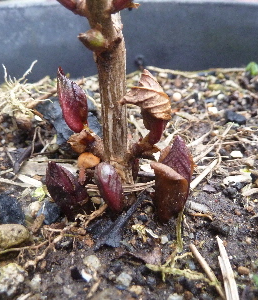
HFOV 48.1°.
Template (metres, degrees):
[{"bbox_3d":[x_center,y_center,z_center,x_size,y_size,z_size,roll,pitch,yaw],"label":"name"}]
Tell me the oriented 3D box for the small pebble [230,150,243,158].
[{"bbox_3d":[0.065,0.003,0.175,0.008,0.004,0.006,0,30,0],"label":"small pebble"}]

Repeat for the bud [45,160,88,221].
[{"bbox_3d":[-0.027,0.018,0.125,0.013,0.027,0.012,-23,21,13],"label":"bud"}]

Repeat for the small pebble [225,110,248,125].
[{"bbox_3d":[0.084,-0.025,0.225,0.016,0.010,0.012,0,30,0],"label":"small pebble"}]

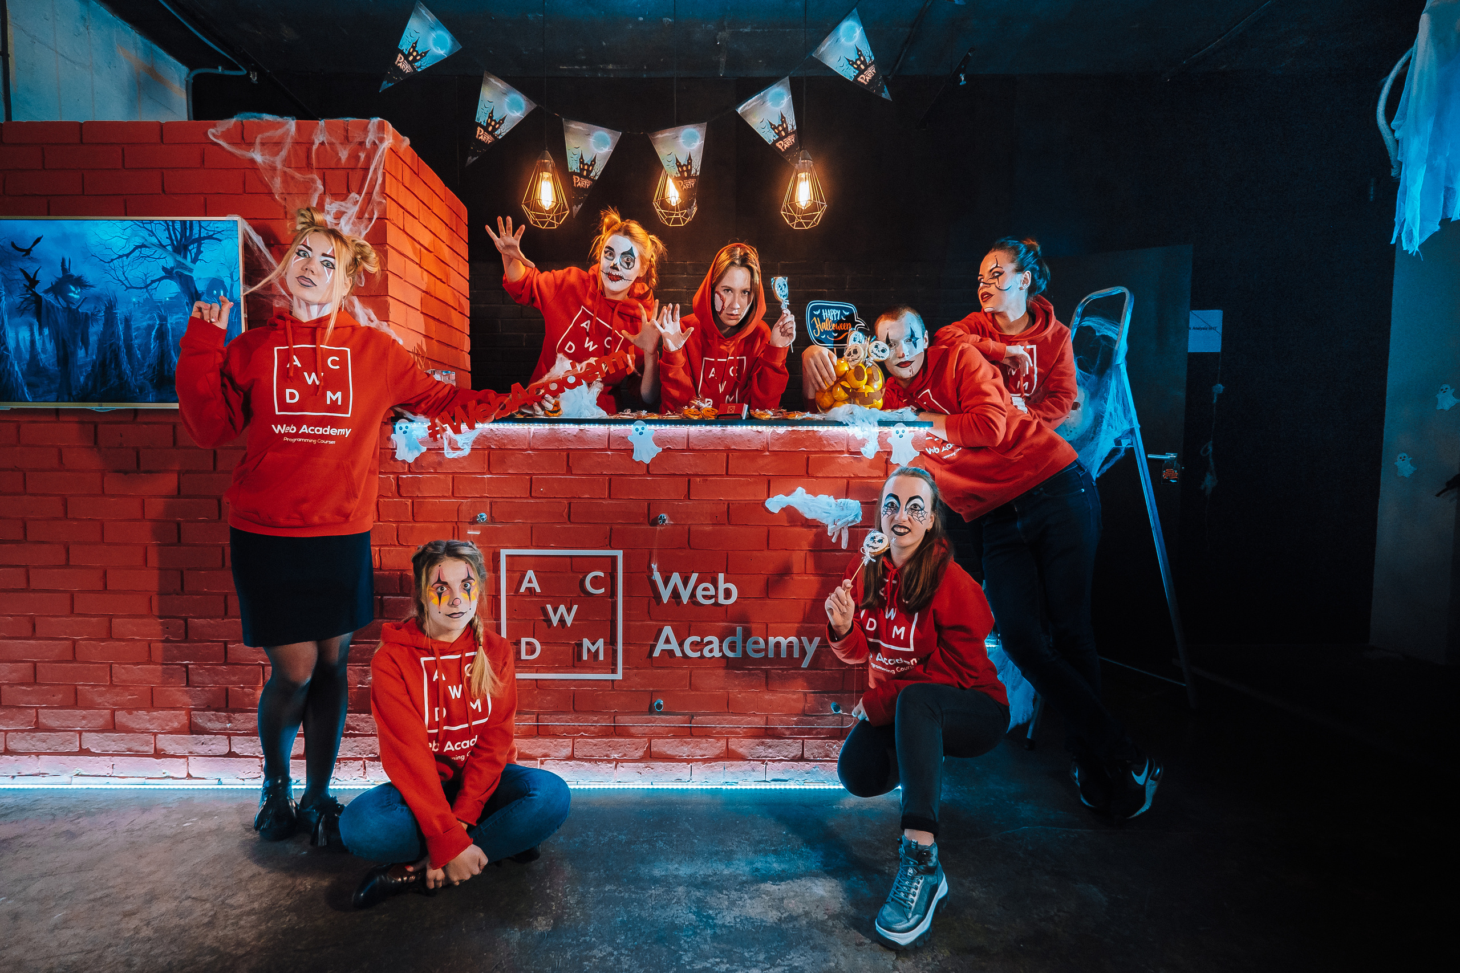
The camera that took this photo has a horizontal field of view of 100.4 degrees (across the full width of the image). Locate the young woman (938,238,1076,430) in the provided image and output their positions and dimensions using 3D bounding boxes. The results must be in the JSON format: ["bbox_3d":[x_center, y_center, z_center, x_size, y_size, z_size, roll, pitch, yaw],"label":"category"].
[{"bbox_3d":[0.995,0.058,2.101,0.460,1.754,0.554,2,3,37],"label":"young woman"}]

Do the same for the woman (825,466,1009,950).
[{"bbox_3d":[0.529,0.455,1.606,0.440,1.008,0.710,2,3,30],"label":"woman"}]

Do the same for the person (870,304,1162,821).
[{"bbox_3d":[0.828,0.187,1.897,0.898,1.513,0.526,2,3,33],"label":"person"}]

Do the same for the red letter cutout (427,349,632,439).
[{"bbox_3d":[-0.585,-0.283,1.808,0.620,0.090,0.020,-27,13,-21],"label":"red letter cutout"}]

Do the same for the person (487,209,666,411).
[{"bbox_3d":[-0.521,0.018,2.092,0.585,1.772,0.612,0,3,-7],"label":"person"}]

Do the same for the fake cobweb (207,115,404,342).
[{"bbox_3d":[-1.284,-0.795,1.853,0.557,0.724,0.180,0,3,0],"label":"fake cobweb"}]

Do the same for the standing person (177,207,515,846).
[{"bbox_3d":[-0.976,0.107,1.666,0.913,1.696,0.394,0,3,-3],"label":"standing person"}]

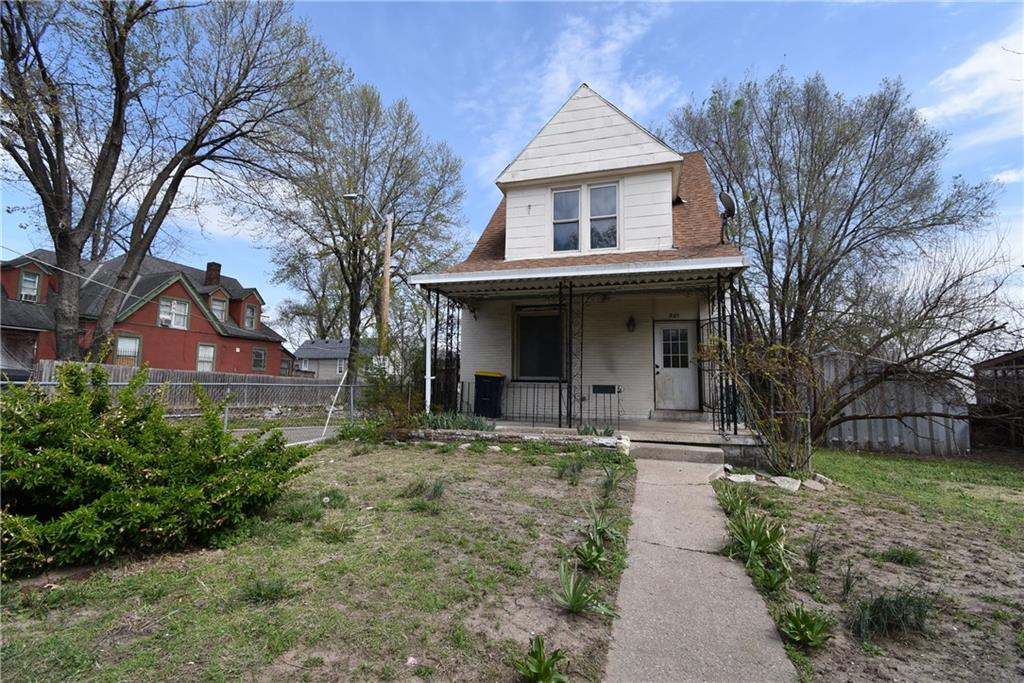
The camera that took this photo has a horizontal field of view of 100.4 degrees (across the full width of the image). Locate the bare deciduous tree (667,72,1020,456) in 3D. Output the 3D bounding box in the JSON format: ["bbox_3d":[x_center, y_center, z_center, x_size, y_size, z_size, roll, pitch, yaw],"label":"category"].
[{"bbox_3d":[8.747,-2.127,11.268,8.900,9.900,8.000,1,-6,0],"label":"bare deciduous tree"}]

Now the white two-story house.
[{"bbox_3d":[1.954,-1.691,11.843,6.400,8.100,8.300,-1,-7,16],"label":"white two-story house"}]

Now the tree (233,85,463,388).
[{"bbox_3d":[-8.519,-5.169,22.482,11.800,17.000,11.000,1,-6,0],"label":"tree"}]

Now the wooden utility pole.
[{"bbox_3d":[-4.730,-0.888,15.858,0.290,7.850,0.290,1,-6,0],"label":"wooden utility pole"}]

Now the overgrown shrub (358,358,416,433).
[{"bbox_3d":[-2.626,1.134,9.001,1.200,1.550,1.200,1,-6,0],"label":"overgrown shrub"}]

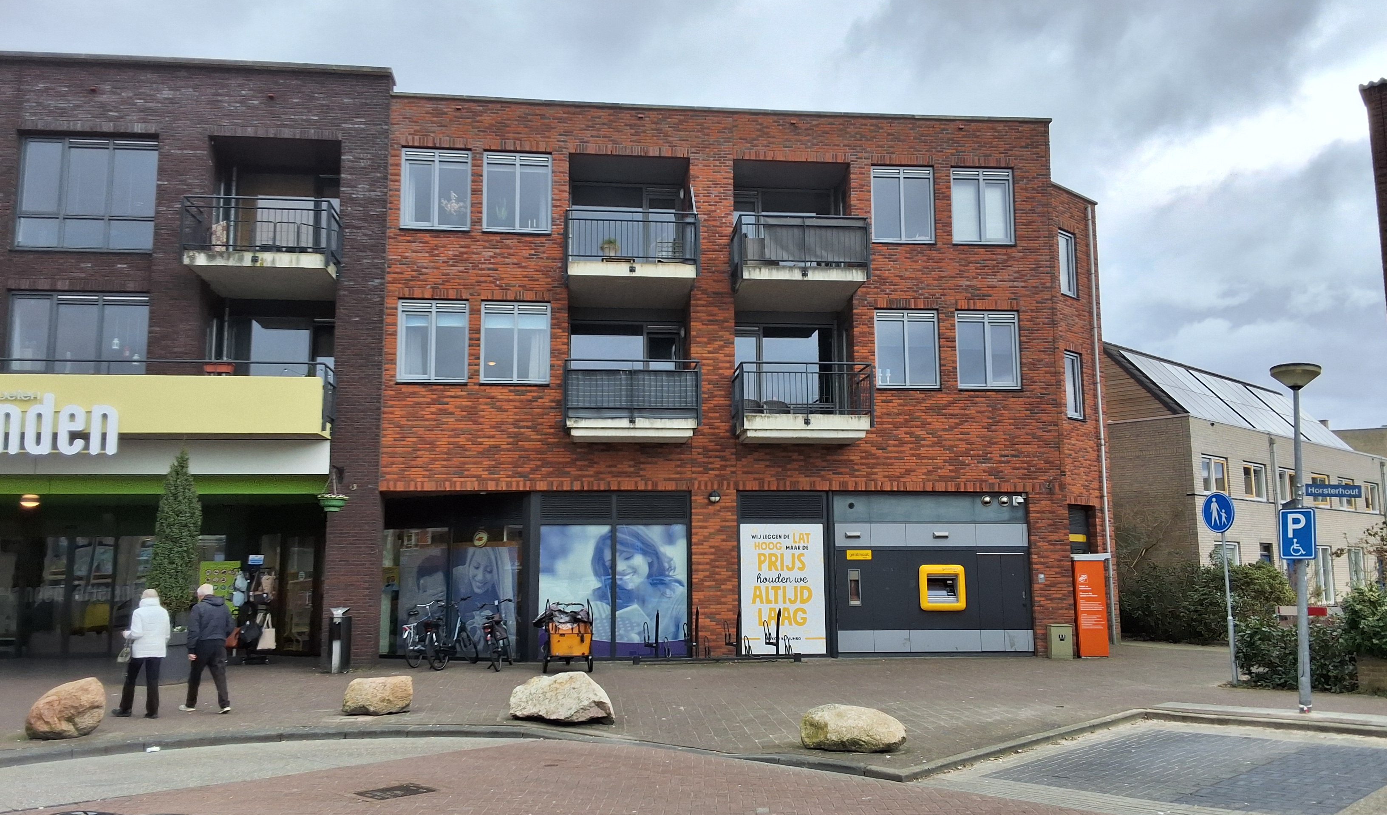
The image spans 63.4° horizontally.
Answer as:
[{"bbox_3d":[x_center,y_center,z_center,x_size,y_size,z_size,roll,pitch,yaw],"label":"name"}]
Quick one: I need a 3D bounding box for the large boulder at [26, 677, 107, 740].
[{"bbox_3d":[-7.622,3.633,13.646,0.848,0.679,0.640,2,-6,-19],"label":"large boulder"}]

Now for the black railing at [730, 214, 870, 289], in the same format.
[{"bbox_3d":[2.083,-2.957,21.817,2.540,1.240,1.070,1,-8,-6],"label":"black railing"}]

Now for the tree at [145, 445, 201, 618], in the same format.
[{"bbox_3d":[-8.584,2.064,18.597,0.790,2.714,0.790,1,-6,-6],"label":"tree"}]

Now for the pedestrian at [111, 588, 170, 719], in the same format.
[{"bbox_3d":[-7.174,3.176,14.550,0.520,1.620,0.520,-5,-9,32],"label":"pedestrian"}]

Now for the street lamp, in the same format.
[{"bbox_3d":[7.465,1.560,13.789,0.620,4.290,0.620,3,-8,-6],"label":"street lamp"}]

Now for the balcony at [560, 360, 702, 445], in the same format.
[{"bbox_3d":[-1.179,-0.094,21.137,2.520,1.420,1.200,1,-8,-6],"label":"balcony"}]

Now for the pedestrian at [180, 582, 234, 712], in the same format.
[{"bbox_3d":[-6.673,3.287,15.404,0.580,1.735,0.530,-4,-7,32],"label":"pedestrian"}]

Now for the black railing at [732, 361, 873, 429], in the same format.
[{"bbox_3d":[2.084,-0.170,21.559,2.524,1.227,1.100,1,-6,-6],"label":"black railing"}]

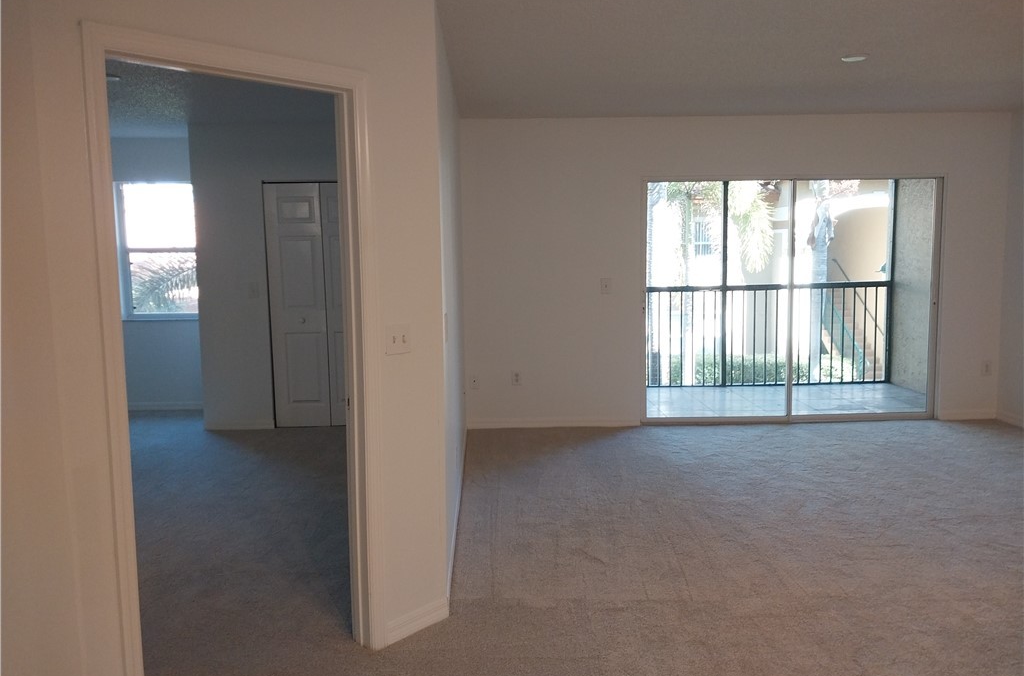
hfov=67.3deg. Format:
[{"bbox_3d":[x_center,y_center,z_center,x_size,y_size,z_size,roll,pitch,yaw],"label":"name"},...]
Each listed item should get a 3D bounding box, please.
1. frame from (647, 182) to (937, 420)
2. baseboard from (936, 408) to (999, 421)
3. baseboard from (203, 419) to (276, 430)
[{"bbox_3d":[2.317,-0.294,6.439,2.456,2.025,0.120,-1,6,0],"label":"frame"},{"bbox_3d":[3.837,0.652,6.503,0.494,0.083,0.014,-1,6,0],"label":"baseboard"},{"bbox_3d":[-2.322,0.738,6.579,0.597,0.083,0.014,-1,6,0],"label":"baseboard"}]

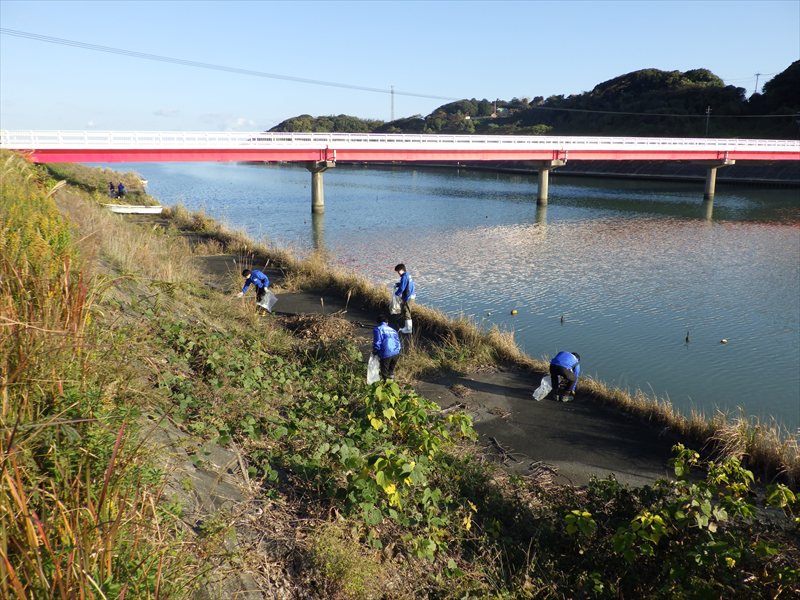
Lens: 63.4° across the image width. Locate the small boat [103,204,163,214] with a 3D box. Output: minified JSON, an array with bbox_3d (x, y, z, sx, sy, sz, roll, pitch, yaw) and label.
[{"bbox_3d":[-20.449,-6.933,49.466,4.400,0.650,1.400,-4,13,-18],"label":"small boat"}]

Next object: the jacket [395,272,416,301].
[{"bbox_3d":[0.133,-0.315,15.700,0.480,0.680,0.480,4,13,20],"label":"jacket"}]

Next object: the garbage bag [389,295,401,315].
[{"bbox_3d":[-0.122,0.085,15.737,0.300,0.500,0.300,4,13,20],"label":"garbage bag"}]

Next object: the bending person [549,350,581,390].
[{"bbox_3d":[2.957,1.349,11.561,0.460,0.880,0.620,6,14,26],"label":"bending person"}]

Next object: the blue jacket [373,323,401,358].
[{"bbox_3d":[-0.233,0.725,11.577,0.480,0.620,0.380,-5,13,-21],"label":"blue jacket"}]

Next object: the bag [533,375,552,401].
[{"bbox_3d":[2.522,1.558,11.453,0.330,0.420,0.330,6,14,26],"label":"bag"}]

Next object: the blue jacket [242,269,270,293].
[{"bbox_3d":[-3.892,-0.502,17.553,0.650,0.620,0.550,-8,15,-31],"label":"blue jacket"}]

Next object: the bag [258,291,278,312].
[{"bbox_3d":[-3.560,0.041,17.519,0.500,0.560,0.350,0,12,0],"label":"bag"}]

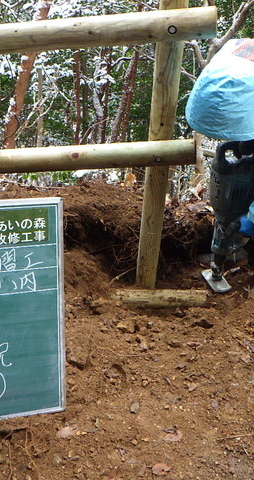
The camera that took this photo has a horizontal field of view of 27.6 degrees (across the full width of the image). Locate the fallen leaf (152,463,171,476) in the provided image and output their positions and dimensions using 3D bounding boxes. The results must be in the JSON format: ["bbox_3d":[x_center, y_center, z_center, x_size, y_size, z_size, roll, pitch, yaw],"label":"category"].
[{"bbox_3d":[0.089,0.575,1.303,0.051,0.010,0.032,1,35,-3],"label":"fallen leaf"}]

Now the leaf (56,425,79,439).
[{"bbox_3d":[-0.158,0.507,1.374,0.058,0.010,0.029,-10,37,-18],"label":"leaf"}]

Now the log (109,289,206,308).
[{"bbox_3d":[0.137,0.248,2.180,0.395,0.080,0.080,1,35,-1],"label":"log"}]

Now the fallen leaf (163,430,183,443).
[{"bbox_3d":[0.124,0.521,1.381,0.058,0.010,0.032,-9,37,-17],"label":"fallen leaf"}]

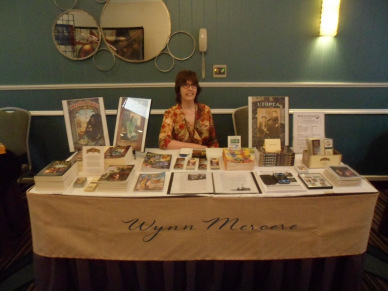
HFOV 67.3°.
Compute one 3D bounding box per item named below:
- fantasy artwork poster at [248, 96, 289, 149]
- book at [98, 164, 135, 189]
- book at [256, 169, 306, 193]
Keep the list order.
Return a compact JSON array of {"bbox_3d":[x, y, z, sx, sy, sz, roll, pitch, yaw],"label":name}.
[{"bbox_3d":[0.560,-0.157,2.191,0.305,0.410,0.020,0,2,0],"label":"fantasy artwork poster"},{"bbox_3d":[-0.431,0.184,1.661,0.152,0.060,0.230,0,17,0],"label":"book"},{"bbox_3d":[0.489,0.202,1.661,0.208,0.017,0.270,0,17,2],"label":"book"}]

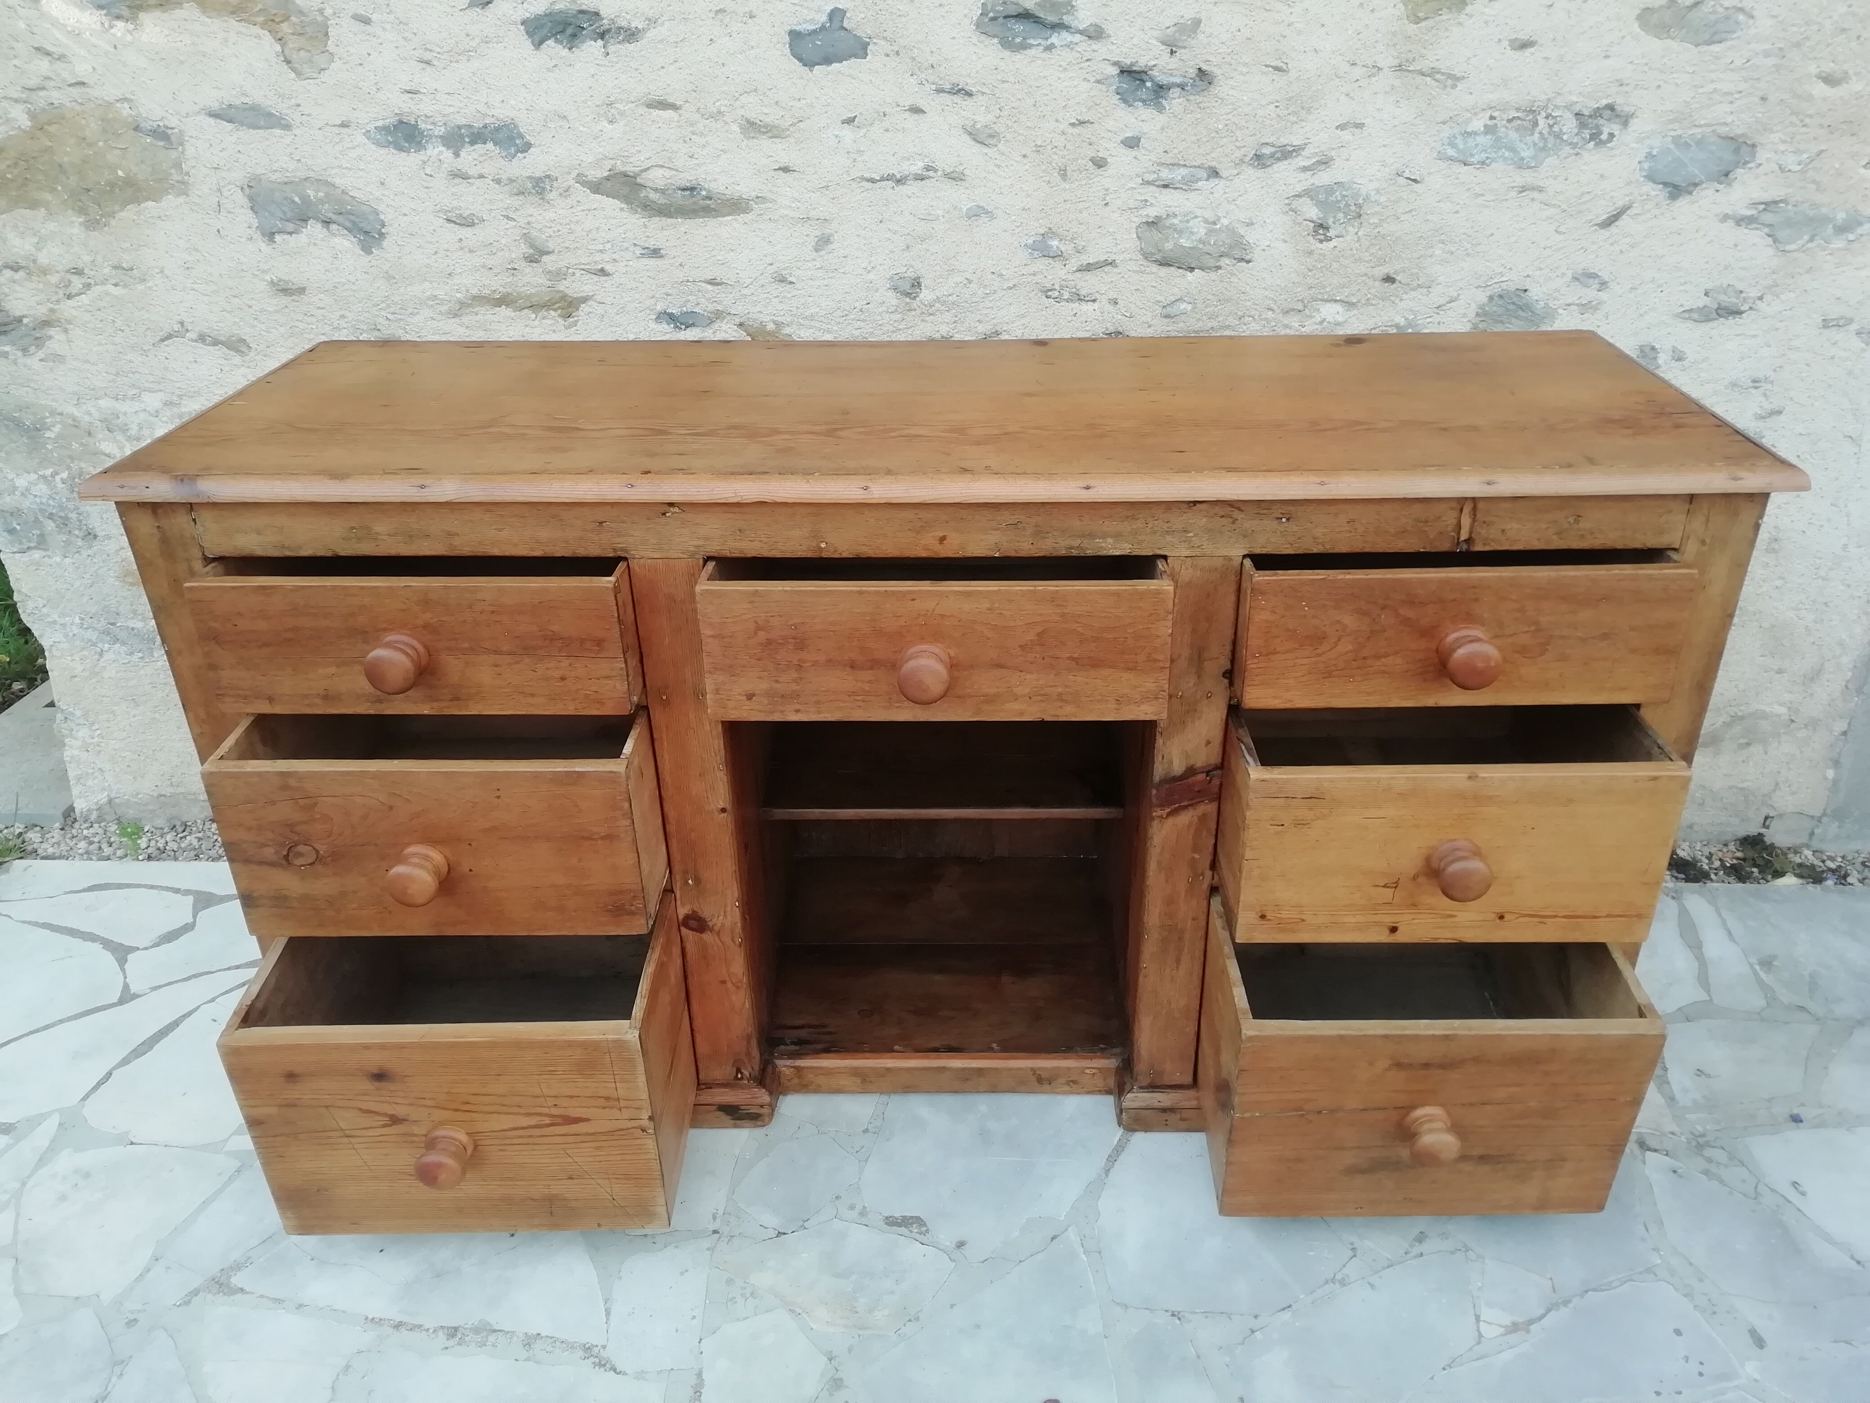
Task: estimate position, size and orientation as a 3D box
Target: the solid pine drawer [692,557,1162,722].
[{"bbox_3d":[0.006,-0.131,1.484,0.440,0.140,0.444,0,29,2],"label":"solid pine drawer"}]

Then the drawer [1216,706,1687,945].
[{"bbox_3d":[0.506,0.067,1.511,0.404,0.193,0.444,0,29,2],"label":"drawer"}]

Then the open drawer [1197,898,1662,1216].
[{"bbox_3d":[0.506,0.343,1.574,0.404,0.251,0.444,0,29,2],"label":"open drawer"}]

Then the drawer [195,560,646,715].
[{"bbox_3d":[-0.498,-0.135,1.511,0.409,0.137,0.444,0,29,2],"label":"drawer"}]

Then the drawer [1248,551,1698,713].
[{"bbox_3d":[0.503,-0.143,1.480,0.404,0.135,0.444,0,29,2],"label":"drawer"}]

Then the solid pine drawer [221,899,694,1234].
[{"bbox_3d":[-0.480,0.352,1.576,0.410,0.256,0.444,0,29,2],"label":"solid pine drawer"}]

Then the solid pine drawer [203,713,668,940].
[{"bbox_3d":[-0.493,0.065,1.550,0.410,0.194,0.444,0,29,2],"label":"solid pine drawer"}]

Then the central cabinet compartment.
[{"bbox_3d":[0.015,0.126,1.745,0.444,0.542,0.444,0,29,2],"label":"central cabinet compartment"}]

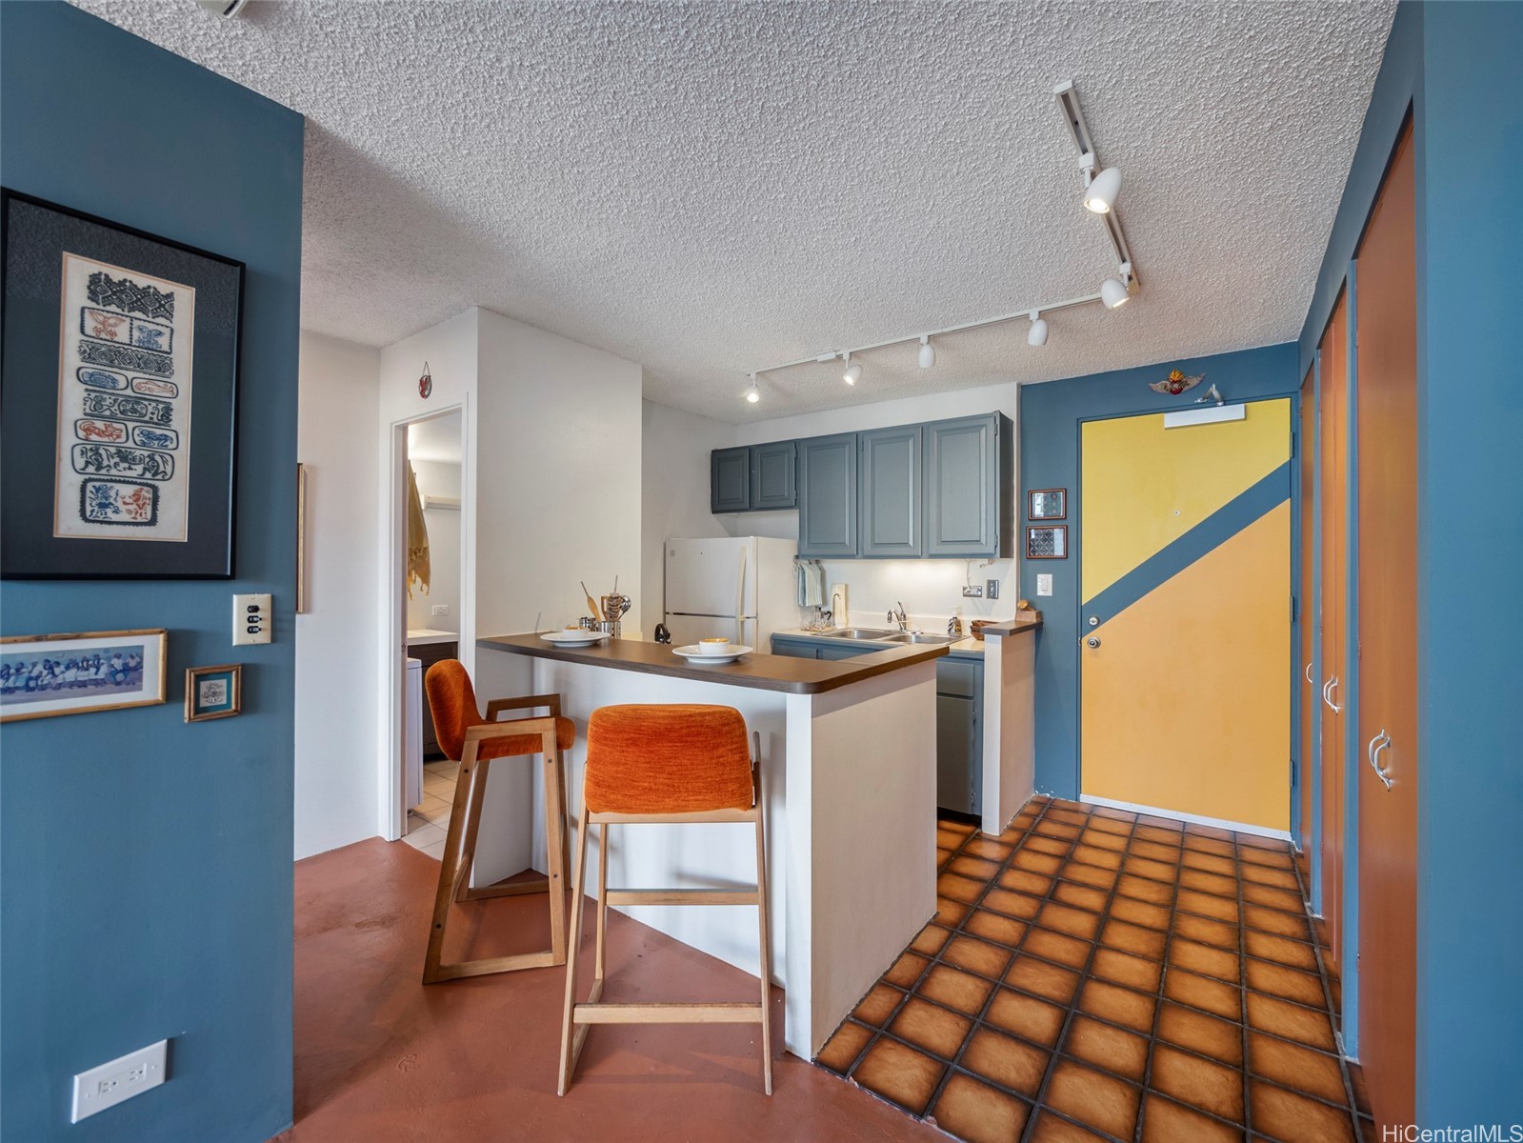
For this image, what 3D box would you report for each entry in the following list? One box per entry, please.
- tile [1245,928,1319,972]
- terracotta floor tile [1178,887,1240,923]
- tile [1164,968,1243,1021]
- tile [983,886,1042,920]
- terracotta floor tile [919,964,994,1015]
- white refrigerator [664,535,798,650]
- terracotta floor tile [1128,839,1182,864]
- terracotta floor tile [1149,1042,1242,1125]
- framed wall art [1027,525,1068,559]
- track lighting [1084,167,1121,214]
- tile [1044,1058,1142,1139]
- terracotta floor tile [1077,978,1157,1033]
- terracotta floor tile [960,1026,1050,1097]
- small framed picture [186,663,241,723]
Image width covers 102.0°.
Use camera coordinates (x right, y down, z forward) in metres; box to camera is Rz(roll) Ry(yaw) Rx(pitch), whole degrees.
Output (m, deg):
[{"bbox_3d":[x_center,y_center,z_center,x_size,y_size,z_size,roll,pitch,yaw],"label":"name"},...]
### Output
[{"bbox_3d":[1.762,1.292,2.100,0.189,0.010,0.190,0,0,37],"label":"tile"},{"bbox_3d":[1.723,1.294,2.384,0.189,0.010,0.190,0,0,37],"label":"terracotta floor tile"},{"bbox_3d":[1.361,1.305,1.902,0.188,0.012,0.187,-1,-1,37],"label":"tile"},{"bbox_3d":[0.994,1.318,2.442,0.188,0.012,0.187,-1,-1,37],"label":"tile"},{"bbox_3d":[0.612,1.320,1.943,0.196,0.012,0.196,0,0,36],"label":"terracotta floor tile"},{"bbox_3d":[-0.133,0.560,4.246,0.735,1.528,0.730,0,0,33],"label":"white refrigerator"},{"bbox_3d":[1.869,1.321,2.913,0.186,0.010,0.186,0,0,37],"label":"terracotta floor tile"},{"bbox_3d":[1.129,1.316,1.597,0.186,0.010,0.186,0,0,37],"label":"terracotta floor tile"},{"bbox_3d":[1.667,-0.168,3.598,0.222,0.190,0.020,0,0,35],"label":"framed wall art"},{"bbox_3d":[0.923,-1.029,1.651,0.075,0.100,0.075,28,12,24],"label":"track lighting"},{"bbox_3d":[0.835,1.316,1.550,0.186,0.010,0.186,0,0,37],"label":"tile"},{"bbox_3d":[1.095,1.337,1.897,0.197,0.012,0.197,0,0,37],"label":"terracotta floor tile"},{"bbox_3d":[0.659,1.317,1.666,0.186,0.010,0.186,0,0,37],"label":"terracotta floor tile"},{"bbox_3d":[-1.169,0.257,1.313,0.018,0.107,0.090,0,0,37],"label":"small framed picture"}]

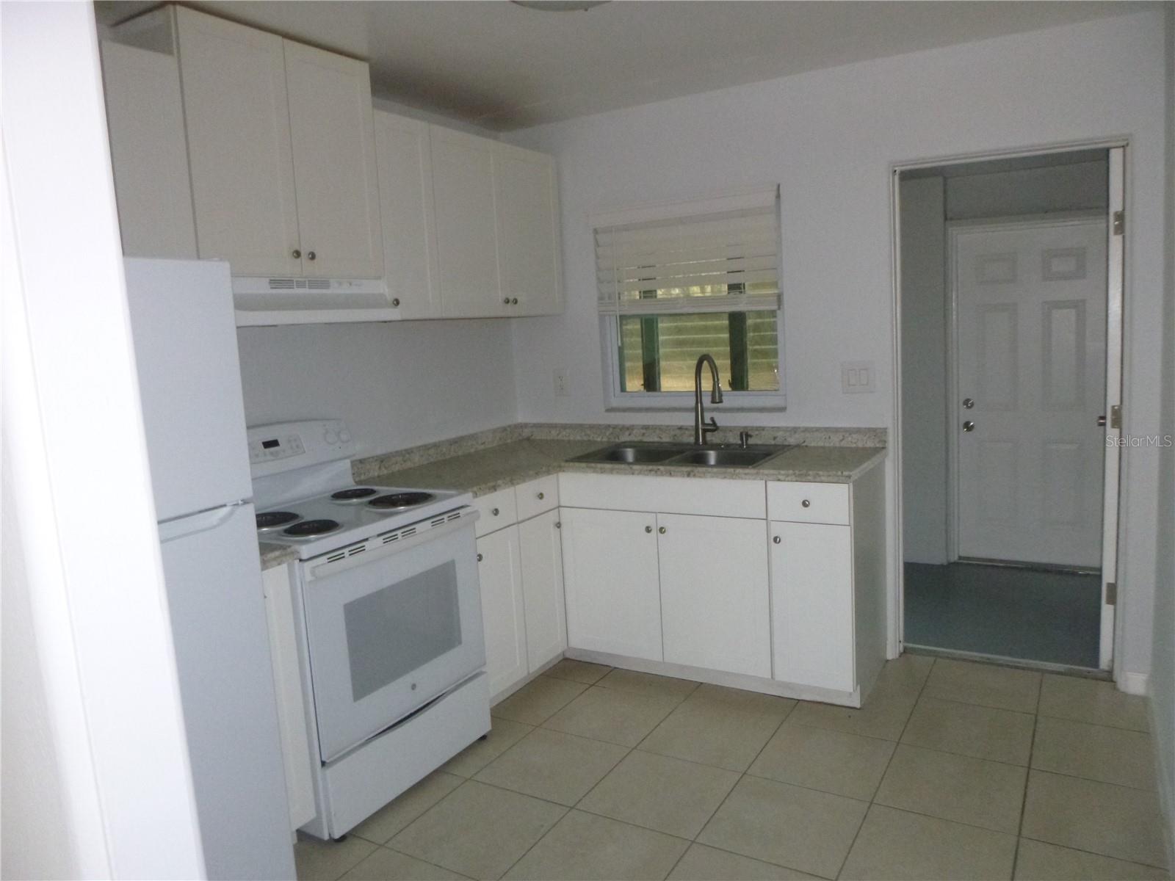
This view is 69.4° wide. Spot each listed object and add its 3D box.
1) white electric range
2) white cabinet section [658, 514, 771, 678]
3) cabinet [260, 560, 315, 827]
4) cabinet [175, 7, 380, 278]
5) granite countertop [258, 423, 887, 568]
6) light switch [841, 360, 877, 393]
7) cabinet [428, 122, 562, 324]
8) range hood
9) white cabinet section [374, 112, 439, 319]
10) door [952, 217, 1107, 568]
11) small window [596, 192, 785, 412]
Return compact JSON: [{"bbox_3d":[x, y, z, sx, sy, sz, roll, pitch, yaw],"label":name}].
[{"bbox_3d":[-0.839,0.542,2.827,0.725,1.148,0.757,1,9,31],"label":"white electric range"},{"bbox_3d":[0.646,0.561,3.584,0.455,0.622,0.600,1,9,31],"label":"white cabinet section"},{"bbox_3d":[-1.129,0.743,2.519,0.607,0.853,0.218,1,9,31],"label":"cabinet"},{"bbox_3d":[-1.086,-0.912,2.813,0.318,0.767,0.763,1,9,31],"label":"cabinet"},{"bbox_3d":[-0.125,0.143,2.990,1.838,0.115,2.221,1,9,31],"label":"granite countertop"},{"bbox_3d":[1.109,-0.258,3.480,0.128,0.126,0.012,1,9,31],"label":"light switch"},{"bbox_3d":[-0.500,-0.929,3.806,0.312,0.761,0.904,1,9,31],"label":"cabinet"},{"bbox_3d":[-1.023,-0.461,2.837,0.422,0.157,0.757,1,9,31],"label":"range hood"},{"bbox_3d":[-0.822,-0.860,3.365,0.321,0.770,0.301,1,9,31],"label":"white cabinet section"},{"bbox_3d":[2.592,-0.240,4.990,0.796,2.007,0.045,1,9,31],"label":"door"},{"bbox_3d":[0.442,-0.603,3.840,0.920,0.930,0.110,1,9,31],"label":"small window"}]

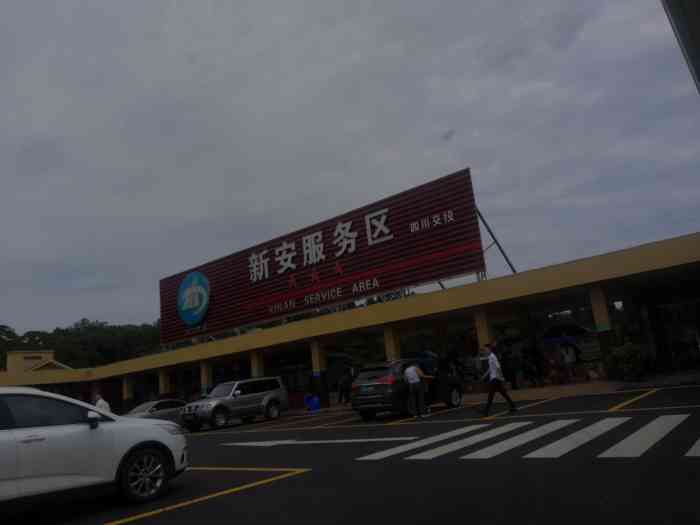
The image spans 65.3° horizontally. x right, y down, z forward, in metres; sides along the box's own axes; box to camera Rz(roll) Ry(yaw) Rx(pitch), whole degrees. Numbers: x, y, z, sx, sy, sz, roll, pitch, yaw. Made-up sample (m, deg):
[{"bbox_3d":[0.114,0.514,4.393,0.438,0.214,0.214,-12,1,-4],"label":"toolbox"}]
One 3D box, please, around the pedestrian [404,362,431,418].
[{"bbox_3d":[1.937,3.739,16.225,0.520,1.550,0.620,-12,-14,23],"label":"pedestrian"}]

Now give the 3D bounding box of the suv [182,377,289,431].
[{"bbox_3d":[-4.888,6.151,24.124,1.900,1.870,4.800,-17,-16,39],"label":"suv"}]

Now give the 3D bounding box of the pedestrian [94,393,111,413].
[{"bbox_3d":[-6.731,4.413,14.817,0.420,1.680,0.500,-4,-13,-11],"label":"pedestrian"}]

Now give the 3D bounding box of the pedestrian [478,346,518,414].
[{"bbox_3d":[3.552,2.864,13.493,0.750,1.680,0.520,-8,-13,7],"label":"pedestrian"}]

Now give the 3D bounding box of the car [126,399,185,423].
[{"bbox_3d":[-9.365,7.433,26.565,1.800,1.460,4.600,-17,-16,38],"label":"car"}]

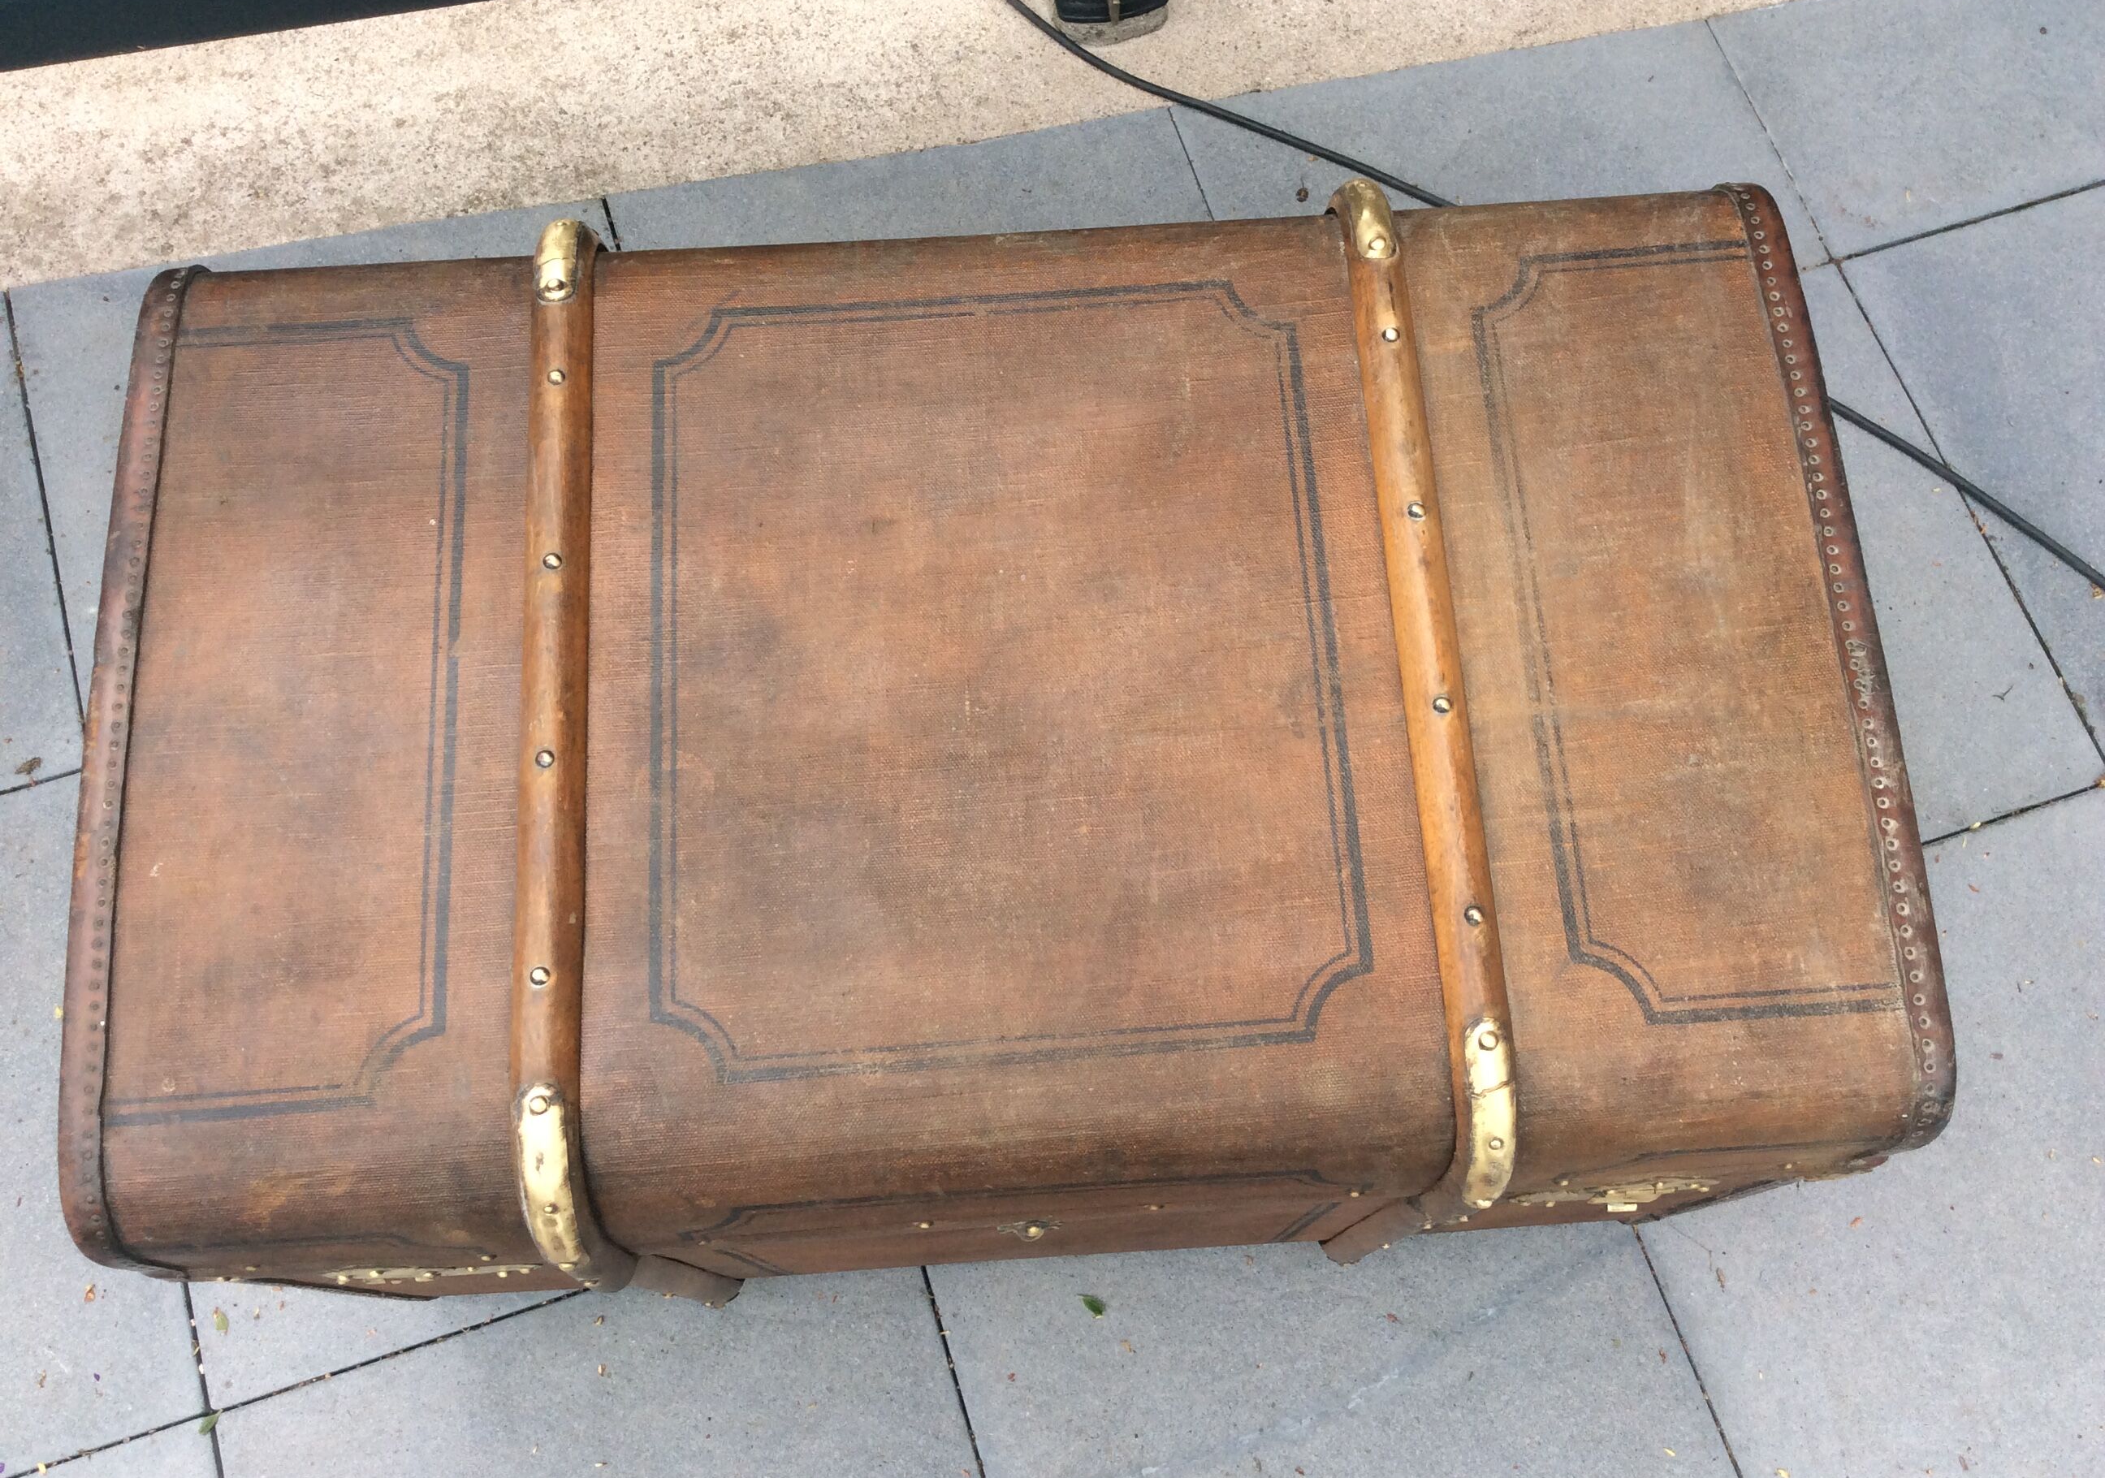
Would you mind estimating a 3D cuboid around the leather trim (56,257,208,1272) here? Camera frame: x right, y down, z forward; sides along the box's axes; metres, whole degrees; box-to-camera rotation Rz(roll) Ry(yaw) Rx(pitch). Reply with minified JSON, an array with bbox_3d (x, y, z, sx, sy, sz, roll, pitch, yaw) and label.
[{"bbox_3d":[-0.469,-0.001,1.040,0.025,0.122,0.528,-3,71,-2],"label":"leather trim"}]

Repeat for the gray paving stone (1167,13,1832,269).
[{"bbox_3d":[0.400,-0.490,1.760,0.510,0.040,0.328,-17,72,-7],"label":"gray paving stone"}]

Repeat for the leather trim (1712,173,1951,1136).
[{"bbox_3d":[0.414,-0.043,1.073,0.025,0.122,0.528,-3,71,-2],"label":"leather trim"}]

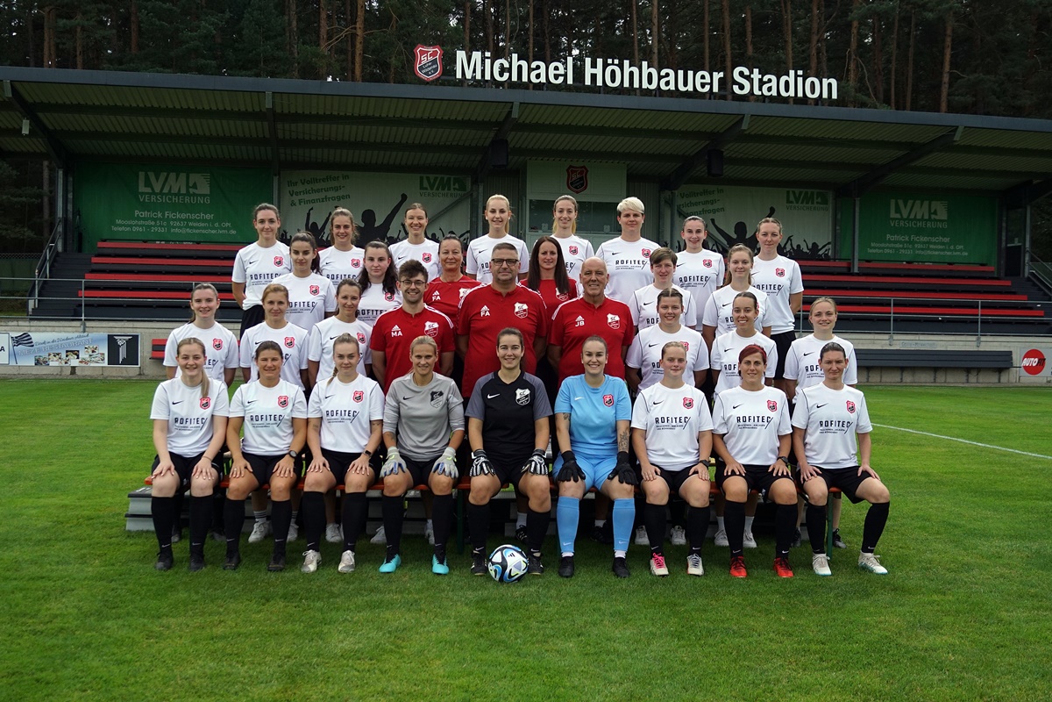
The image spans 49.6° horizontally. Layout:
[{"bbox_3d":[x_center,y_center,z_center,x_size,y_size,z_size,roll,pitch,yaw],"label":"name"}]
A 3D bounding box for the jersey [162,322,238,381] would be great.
[{"bbox_3d":[-2.133,0.082,7.476,0.485,0.550,0.260,1,1,-3],"label":"jersey"}]

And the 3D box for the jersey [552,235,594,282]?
[{"bbox_3d":[0.273,-0.557,8.106,0.460,0.550,0.260,1,1,10],"label":"jersey"}]

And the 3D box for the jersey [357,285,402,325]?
[{"bbox_3d":[-1.025,-0.178,7.860,0.460,0.570,0.270,1,1,-2],"label":"jersey"}]

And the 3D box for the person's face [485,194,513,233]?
[{"bbox_3d":[-0.191,-0.952,7.880,0.180,0.250,0.200,1,2,-1],"label":"person's face"}]

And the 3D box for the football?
[{"bbox_3d":[-0.100,1.174,6.320,0.220,0.220,0.220,1,1,0],"label":"football"}]

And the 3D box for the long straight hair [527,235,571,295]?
[{"bbox_3d":[0.154,-0.590,7.870,0.295,0.405,0.250,1,1,2],"label":"long straight hair"}]

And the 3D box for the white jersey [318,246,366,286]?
[{"bbox_3d":[-1.302,-0.495,8.100,0.420,0.530,0.260,1,1,-3],"label":"white jersey"}]

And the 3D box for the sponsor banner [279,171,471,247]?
[{"bbox_3d":[-4.565,-4.112,34.600,5.700,2.500,0.050,1,1,-10],"label":"sponsor banner"}]

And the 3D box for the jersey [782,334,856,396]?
[{"bbox_3d":[1.925,0.158,7.456,0.470,0.540,0.260,1,1,11],"label":"jersey"}]

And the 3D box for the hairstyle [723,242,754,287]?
[{"bbox_3d":[1.475,-0.598,7.890,0.215,0.300,0.240,1,1,6],"label":"hairstyle"}]

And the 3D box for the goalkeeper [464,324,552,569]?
[{"bbox_3d":[-0.100,0.568,6.680,0.510,1.382,0.680,1,2,0],"label":"goalkeeper"}]

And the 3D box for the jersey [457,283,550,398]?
[{"bbox_3d":[-0.150,-0.067,7.520,0.610,0.760,0.350,1,1,-2],"label":"jersey"}]

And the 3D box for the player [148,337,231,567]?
[{"bbox_3d":[-1.976,0.579,6.680,0.470,1.299,0.680,0,2,-12],"label":"player"}]

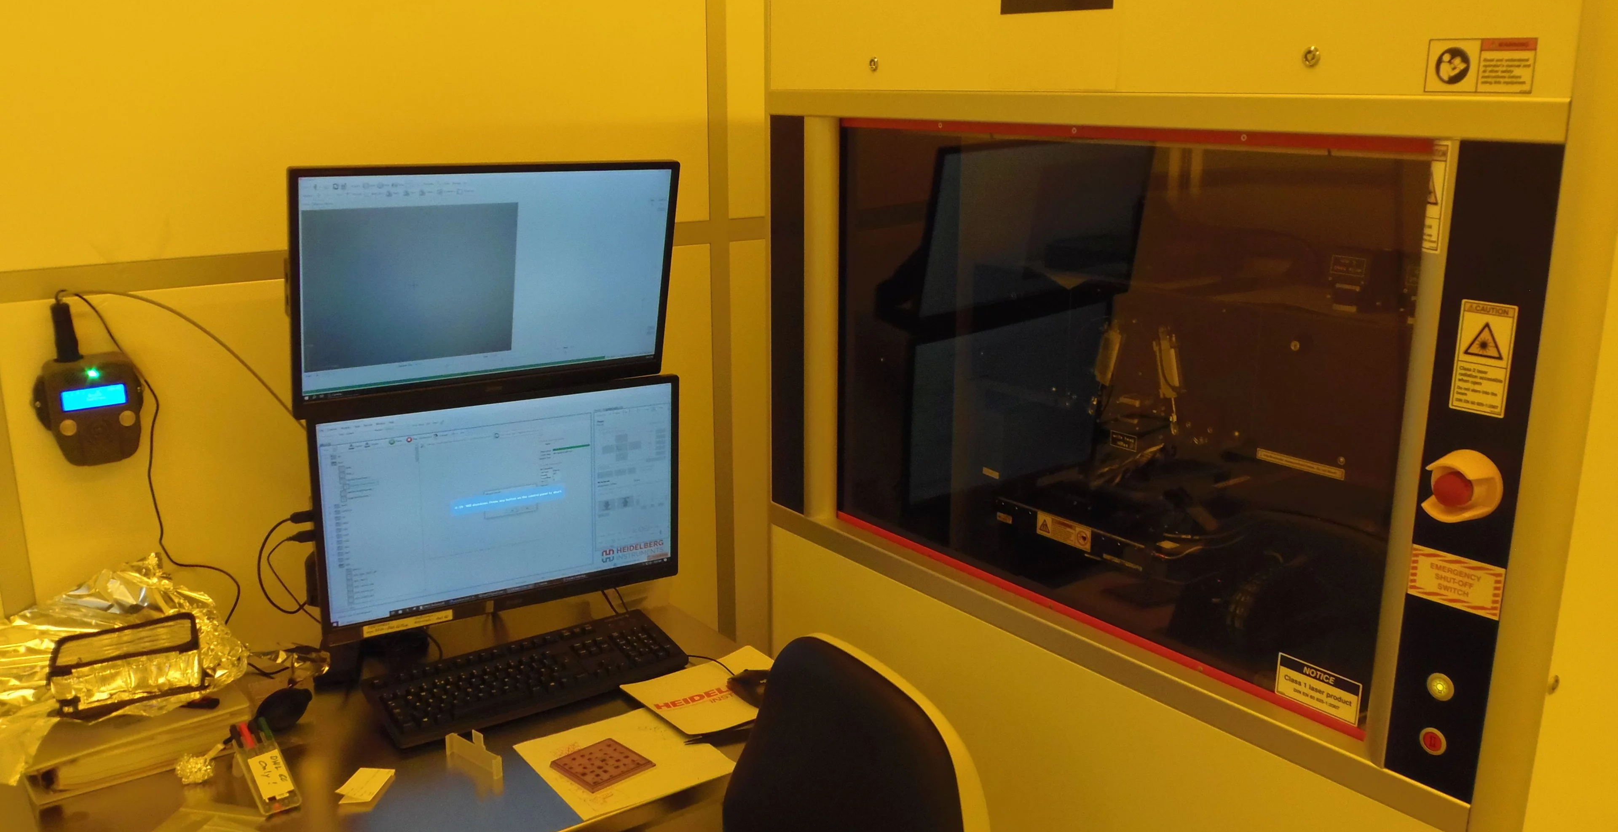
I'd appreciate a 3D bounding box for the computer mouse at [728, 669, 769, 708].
[{"bbox_3d":[-0.063,0.403,1.827,0.113,0.038,0.063,14,20,41],"label":"computer mouse"}]

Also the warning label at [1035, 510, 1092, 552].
[{"bbox_3d":[0.399,0.180,1.899,0.004,0.039,0.107,-12,19,-37],"label":"warning label"}]

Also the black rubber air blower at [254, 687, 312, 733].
[{"bbox_3d":[-0.746,0.417,1.712,0.057,0.057,0.120,5,16,19],"label":"black rubber air blower"}]

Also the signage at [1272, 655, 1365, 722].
[{"bbox_3d":[0.608,0.327,1.452,0.004,0.054,0.105,-12,19,-37],"label":"signage"}]

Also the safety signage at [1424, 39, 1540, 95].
[{"bbox_3d":[0.642,-0.335,1.163,0.004,0.050,0.100,-12,19,-37],"label":"safety signage"}]

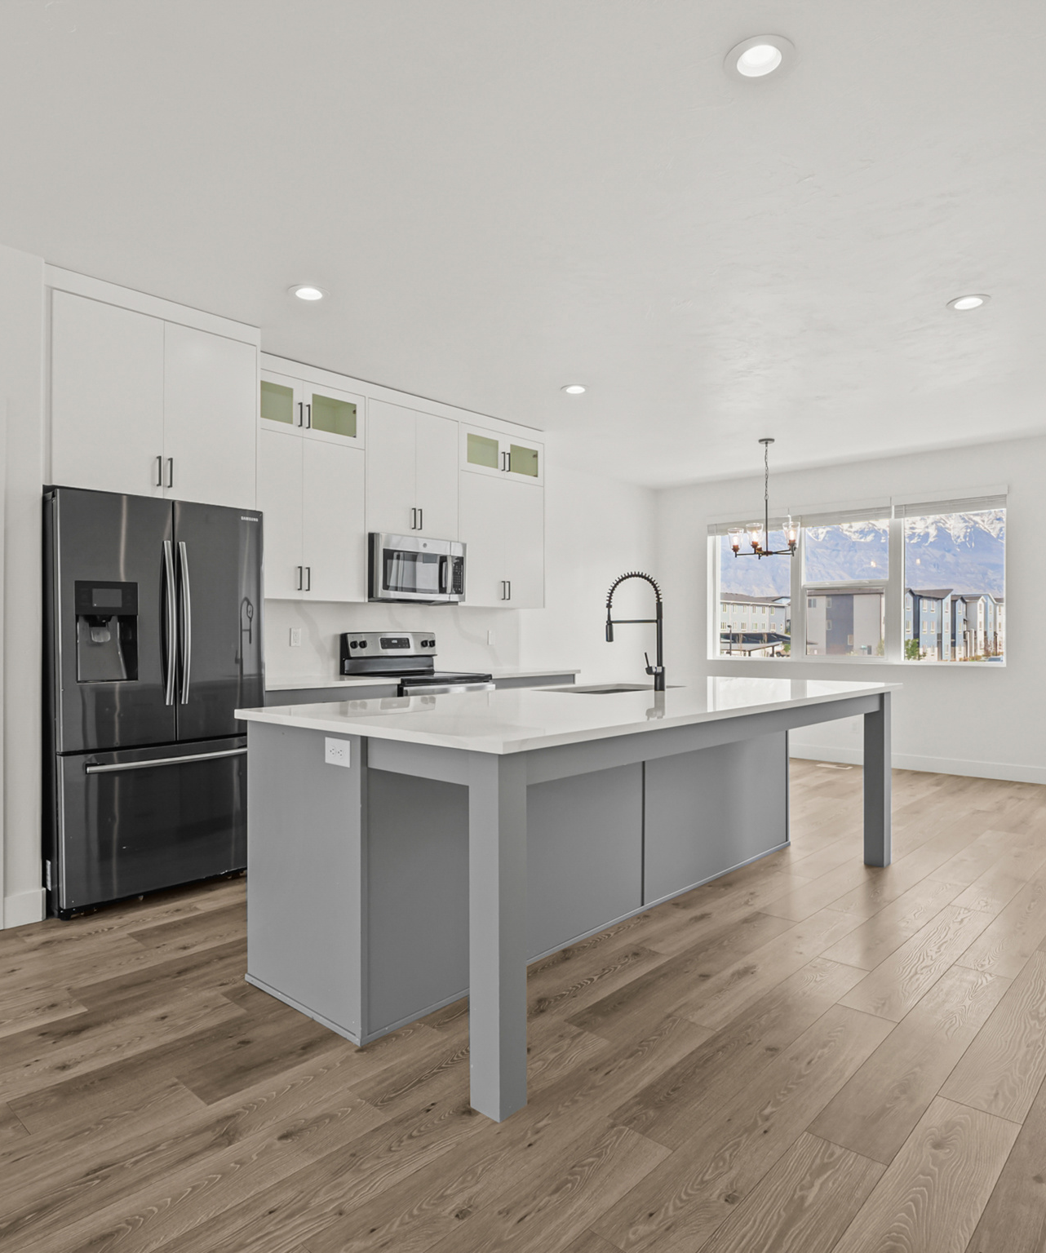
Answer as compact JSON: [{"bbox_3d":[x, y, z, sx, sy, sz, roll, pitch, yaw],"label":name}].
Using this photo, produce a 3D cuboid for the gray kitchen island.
[{"bbox_3d":[0.510,0.755,3.420,1.299,0.904,3.065,0,-1,43],"label":"gray kitchen island"}]

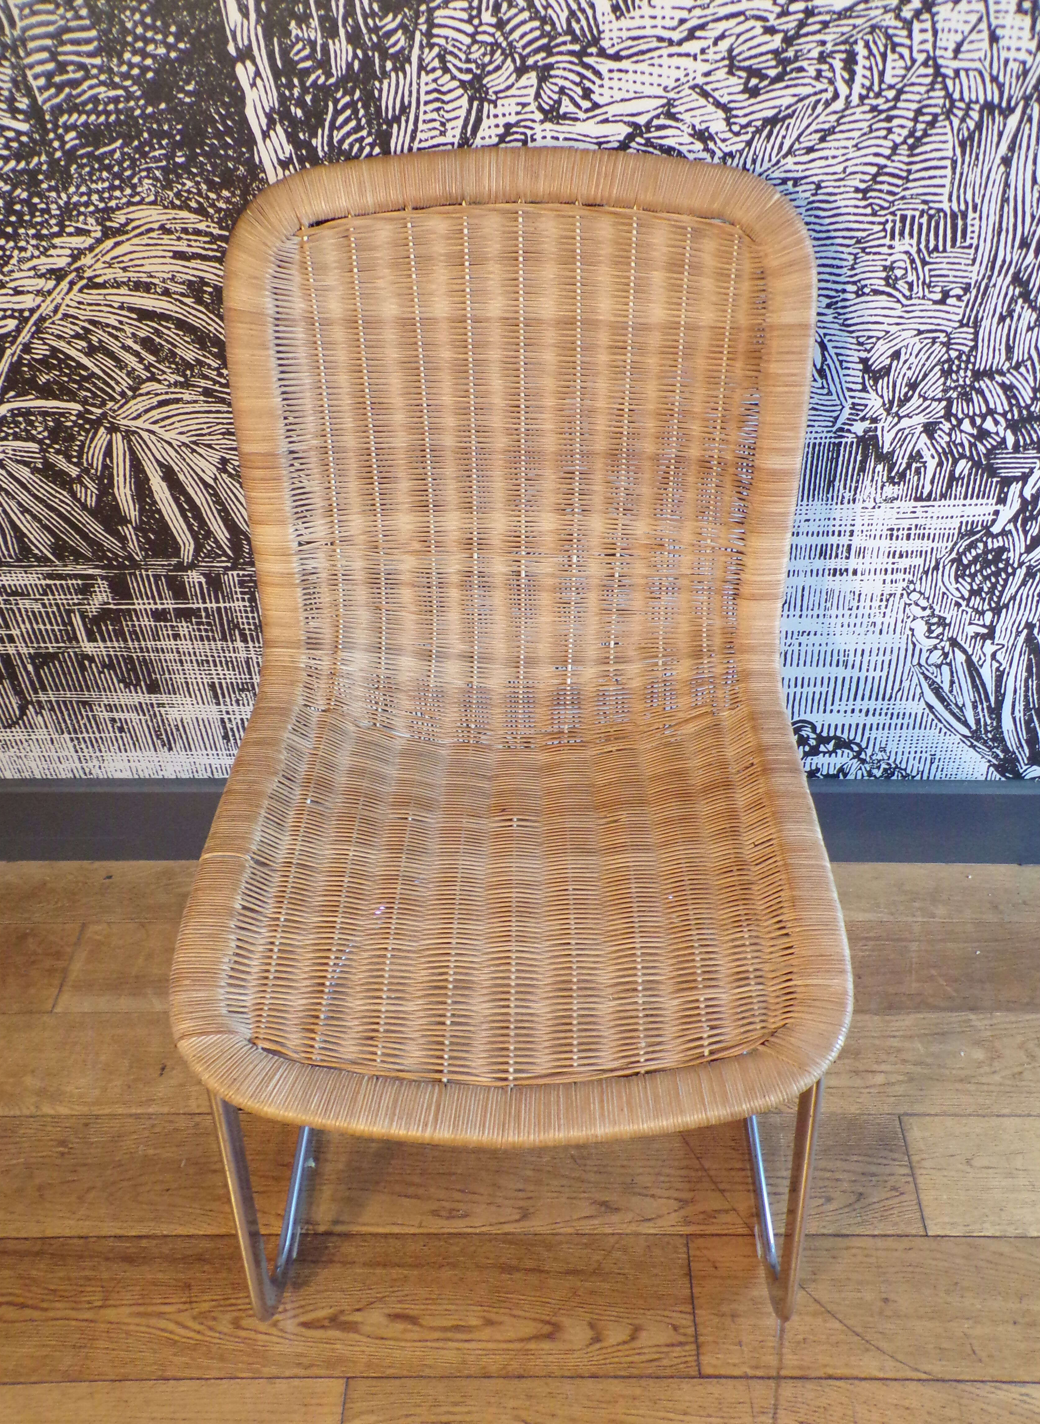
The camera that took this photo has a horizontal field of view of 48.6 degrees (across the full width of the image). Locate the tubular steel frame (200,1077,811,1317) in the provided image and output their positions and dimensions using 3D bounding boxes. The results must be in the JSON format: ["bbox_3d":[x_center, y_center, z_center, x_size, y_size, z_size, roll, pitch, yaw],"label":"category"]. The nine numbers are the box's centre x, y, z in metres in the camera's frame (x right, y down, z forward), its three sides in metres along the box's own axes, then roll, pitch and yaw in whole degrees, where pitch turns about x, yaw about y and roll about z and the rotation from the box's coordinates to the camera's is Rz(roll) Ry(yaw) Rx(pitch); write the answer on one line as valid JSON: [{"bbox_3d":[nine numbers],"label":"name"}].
[{"bbox_3d":[0.003,0.241,1.073,0.485,0.385,0.495,0,46,2],"label":"tubular steel frame"}]

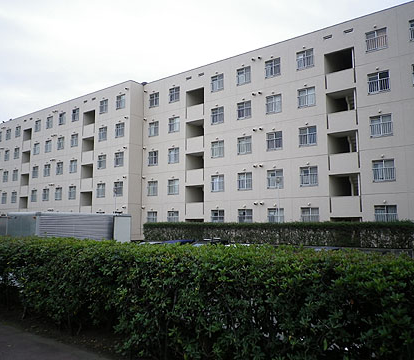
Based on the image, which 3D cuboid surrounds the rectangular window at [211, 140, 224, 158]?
[{"bbox_3d":[0.812,-2.382,29.975,1.179,1.227,0.150,-5,-8,37],"label":"rectangular window"}]

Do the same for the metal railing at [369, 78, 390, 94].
[{"bbox_3d":[10.107,-5.562,22.878,1.192,0.734,0.100,-5,-8,37],"label":"metal railing"}]

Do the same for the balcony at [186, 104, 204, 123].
[{"bbox_3d":[-0.739,-5.474,32.328,1.798,1.320,0.800,-5,-8,37],"label":"balcony"}]

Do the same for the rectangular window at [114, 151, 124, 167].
[{"bbox_3d":[-7.858,-1.812,34.949,1.153,1.258,0.180,-5,-8,37],"label":"rectangular window"}]

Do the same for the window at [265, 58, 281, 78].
[{"bbox_3d":[4.687,-7.984,27.669,1.179,1.227,0.150,-5,-8,37],"label":"window"}]

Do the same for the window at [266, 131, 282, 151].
[{"bbox_3d":[4.791,-2.720,27.394,1.199,1.258,0.180,-5,-8,37],"label":"window"}]

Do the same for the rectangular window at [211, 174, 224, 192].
[{"bbox_3d":[0.809,0.250,29.667,1.179,1.227,0.150,-5,-8,37],"label":"rectangular window"}]

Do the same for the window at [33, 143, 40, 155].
[{"bbox_3d":[-19.846,-3.630,45.212,1.178,1.287,0.150,-5,-8,37],"label":"window"}]

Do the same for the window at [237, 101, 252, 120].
[{"bbox_3d":[2.819,-5.175,29.032,1.194,1.246,0.150,-5,-8,37],"label":"window"}]

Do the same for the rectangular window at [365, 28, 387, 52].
[{"bbox_3d":[10.419,-8.541,23.827,1.210,1.258,0.180,-5,-8,37],"label":"rectangular window"}]

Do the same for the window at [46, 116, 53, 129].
[{"bbox_3d":[-17.209,-6.284,42.413,1.179,1.227,0.150,-5,-8,37],"label":"window"}]

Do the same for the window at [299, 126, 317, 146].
[{"bbox_3d":[6.753,-2.893,25.931,1.198,1.258,0.180,-5,-8,37],"label":"window"}]

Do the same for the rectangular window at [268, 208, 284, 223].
[{"bbox_3d":[4.779,2.589,26.780,1.192,1.246,0.150,-5,-8,37],"label":"rectangular window"}]

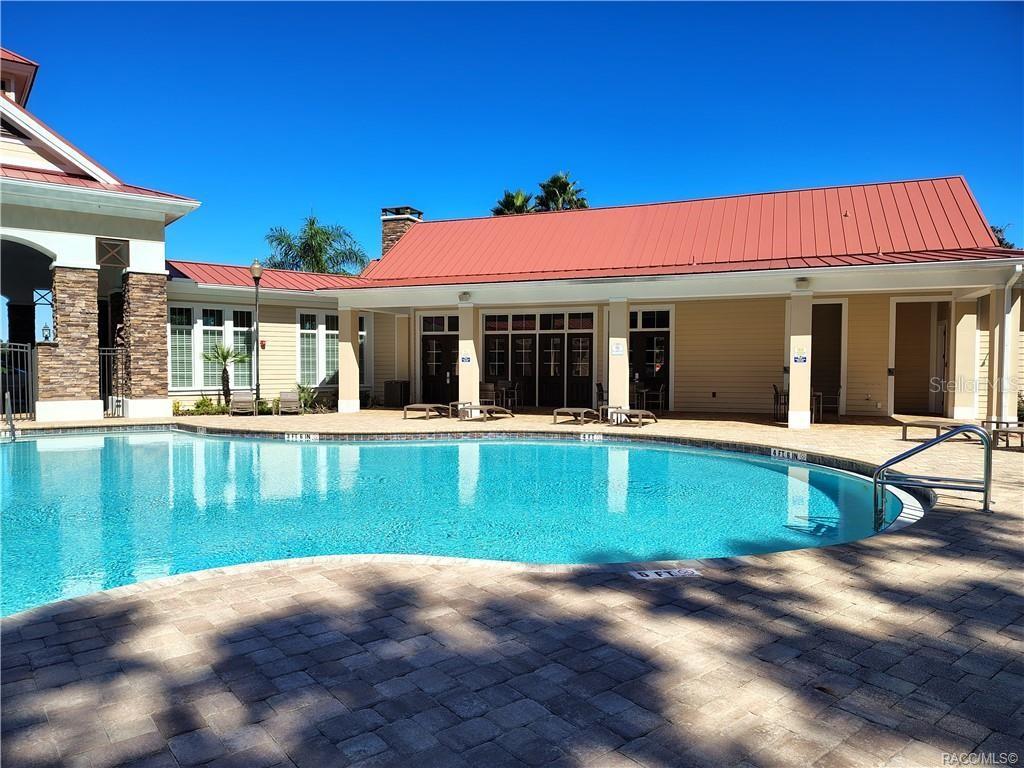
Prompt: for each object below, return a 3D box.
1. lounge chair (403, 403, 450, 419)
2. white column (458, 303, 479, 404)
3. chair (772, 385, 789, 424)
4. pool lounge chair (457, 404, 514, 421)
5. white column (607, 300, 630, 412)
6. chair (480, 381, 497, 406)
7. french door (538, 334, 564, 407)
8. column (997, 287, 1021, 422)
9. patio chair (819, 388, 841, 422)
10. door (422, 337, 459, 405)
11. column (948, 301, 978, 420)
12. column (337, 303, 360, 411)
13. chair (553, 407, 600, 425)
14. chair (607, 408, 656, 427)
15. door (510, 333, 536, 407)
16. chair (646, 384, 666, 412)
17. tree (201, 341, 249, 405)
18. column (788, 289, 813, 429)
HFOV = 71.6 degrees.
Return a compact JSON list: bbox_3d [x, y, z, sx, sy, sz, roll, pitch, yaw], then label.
[{"bbox_3d":[-2.064,0.726,19.051,0.720,0.360,1.700,1,2,30],"label":"lounge chair"},{"bbox_3d":[-1.156,-0.638,19.557,0.450,3.080,0.450,1,2,22],"label":"white column"},{"bbox_3d":[7.101,0.473,18.422,0.600,0.900,0.580,1,2,22],"label":"chair"},{"bbox_3d":[-0.638,0.737,18.612,0.700,0.370,1.750,1,2,22],"label":"pool lounge chair"},{"bbox_3d":[2.749,-0.586,17.980,0.450,3.080,0.450,1,2,22],"label":"white column"},{"bbox_3d":[-0.825,0.423,21.018,0.570,0.860,0.620,-1,2,-20],"label":"chair"},{"bbox_3d":[1.321,-0.436,23.694,0.930,2.440,0.090,1,2,22],"label":"french door"},{"bbox_3d":[9.984,-0.460,14.412,0.427,3.020,0.427,1,2,22],"label":"column"},{"bbox_3d":[8.549,0.493,19.170,0.600,0.860,0.570,1,2,22],"label":"patio chair"},{"bbox_3d":[-2.321,-0.485,25.165,1.850,2.440,0.100,1,2,22],"label":"door"},{"bbox_3d":[11.847,-0.612,18.575,0.450,3.050,0.440,1,2,22],"label":"column"},{"bbox_3d":[-4.646,-0.639,20.317,0.427,3.020,0.427,1,2,22],"label":"column"},{"bbox_3d":[1.656,0.769,17.785,0.720,0.360,1.700,1,2,30],"label":"chair"},{"bbox_3d":[2.941,0.789,17.202,0.720,0.360,1.700,1,2,30],"label":"chair"},{"bbox_3d":[0.402,-0.447,23.435,0.900,2.430,0.100,1,2,22],"label":"door"},{"bbox_3d":[4.135,0.445,20.545,0.600,0.860,0.570,1,2,22],"label":"chair"},{"bbox_3d":[-8.801,-0.234,21.850,1.420,2.090,1.420,-1,2,-22],"label":"tree"},{"bbox_3d":[6.442,-0.504,15.842,0.427,3.020,0.427,1,2,22],"label":"column"}]

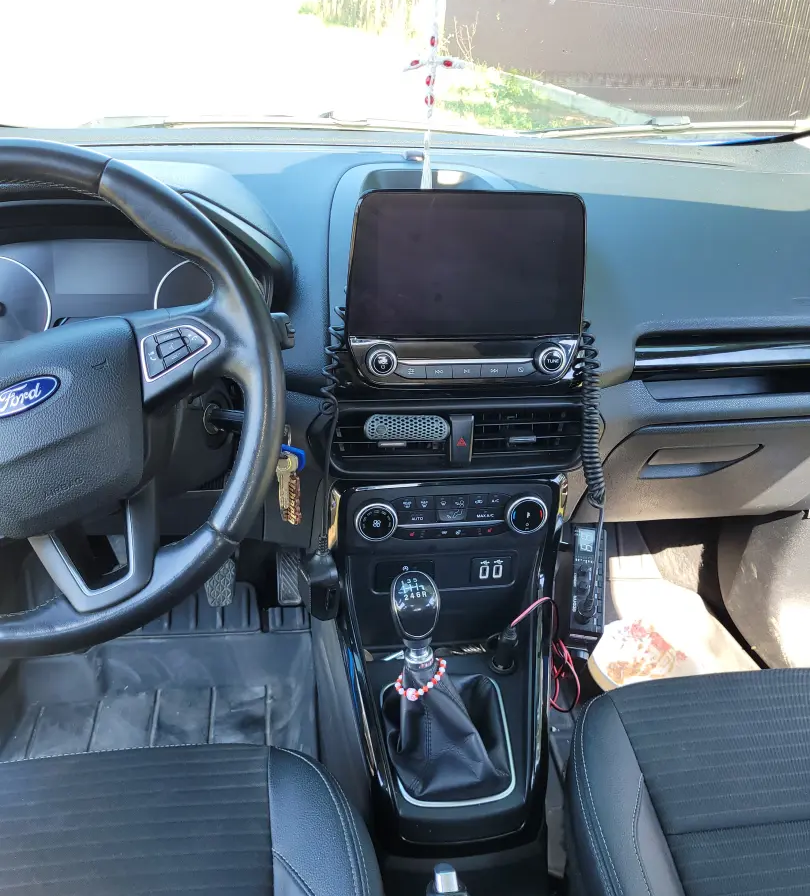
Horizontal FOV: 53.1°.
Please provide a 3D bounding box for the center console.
[{"bbox_3d":[0.053,0.076,0.790,0.260,0.630,0.280,-2,28,-9],"label":"center console"}]

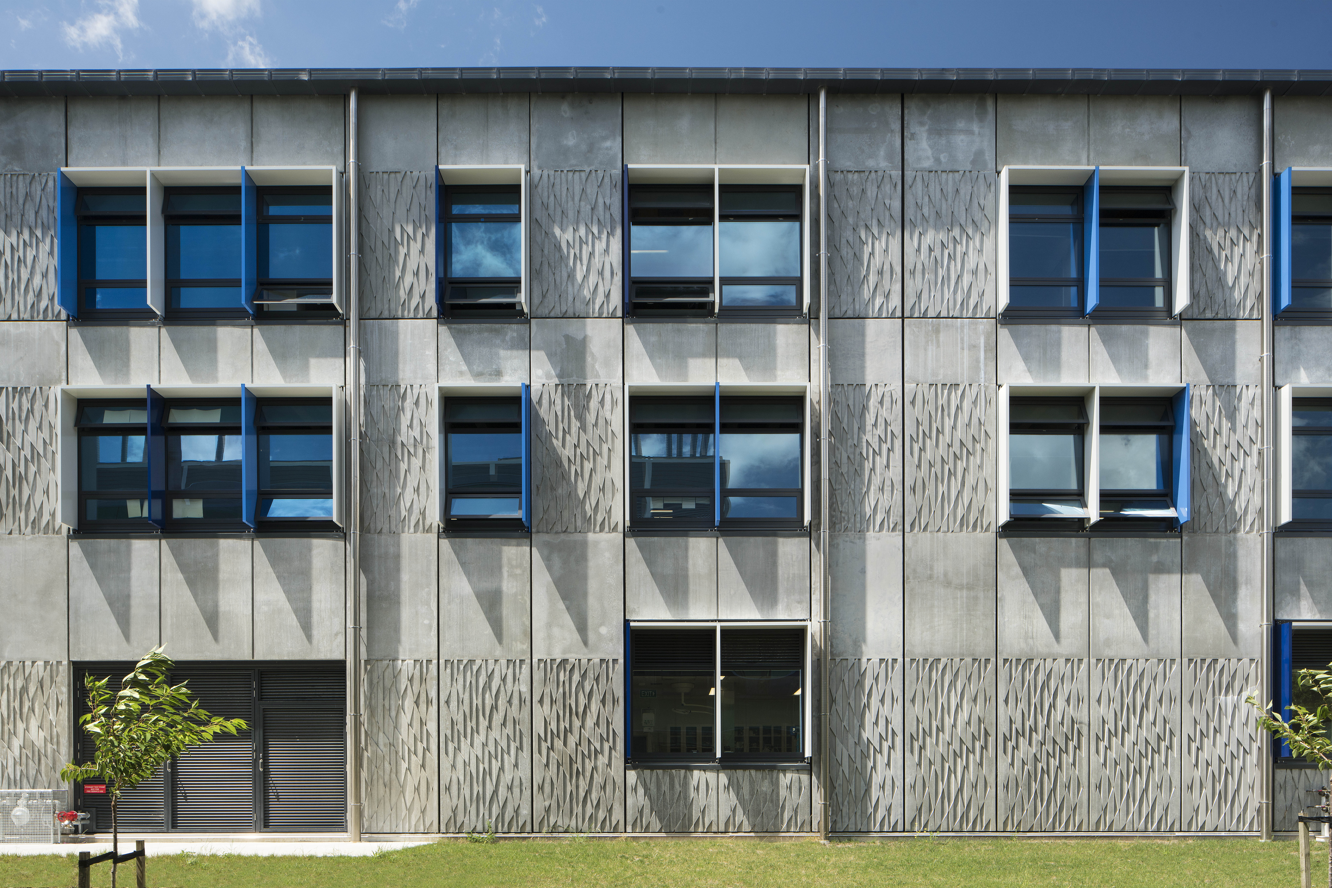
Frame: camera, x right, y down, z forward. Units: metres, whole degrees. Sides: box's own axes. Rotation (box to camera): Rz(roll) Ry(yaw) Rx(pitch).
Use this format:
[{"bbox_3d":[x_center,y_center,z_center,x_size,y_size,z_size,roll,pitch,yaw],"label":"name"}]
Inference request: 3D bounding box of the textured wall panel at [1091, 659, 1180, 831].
[{"bbox_3d":[7.613,4.889,14.450,1.459,2.809,0.100,0,0,0],"label":"textured wall panel"}]

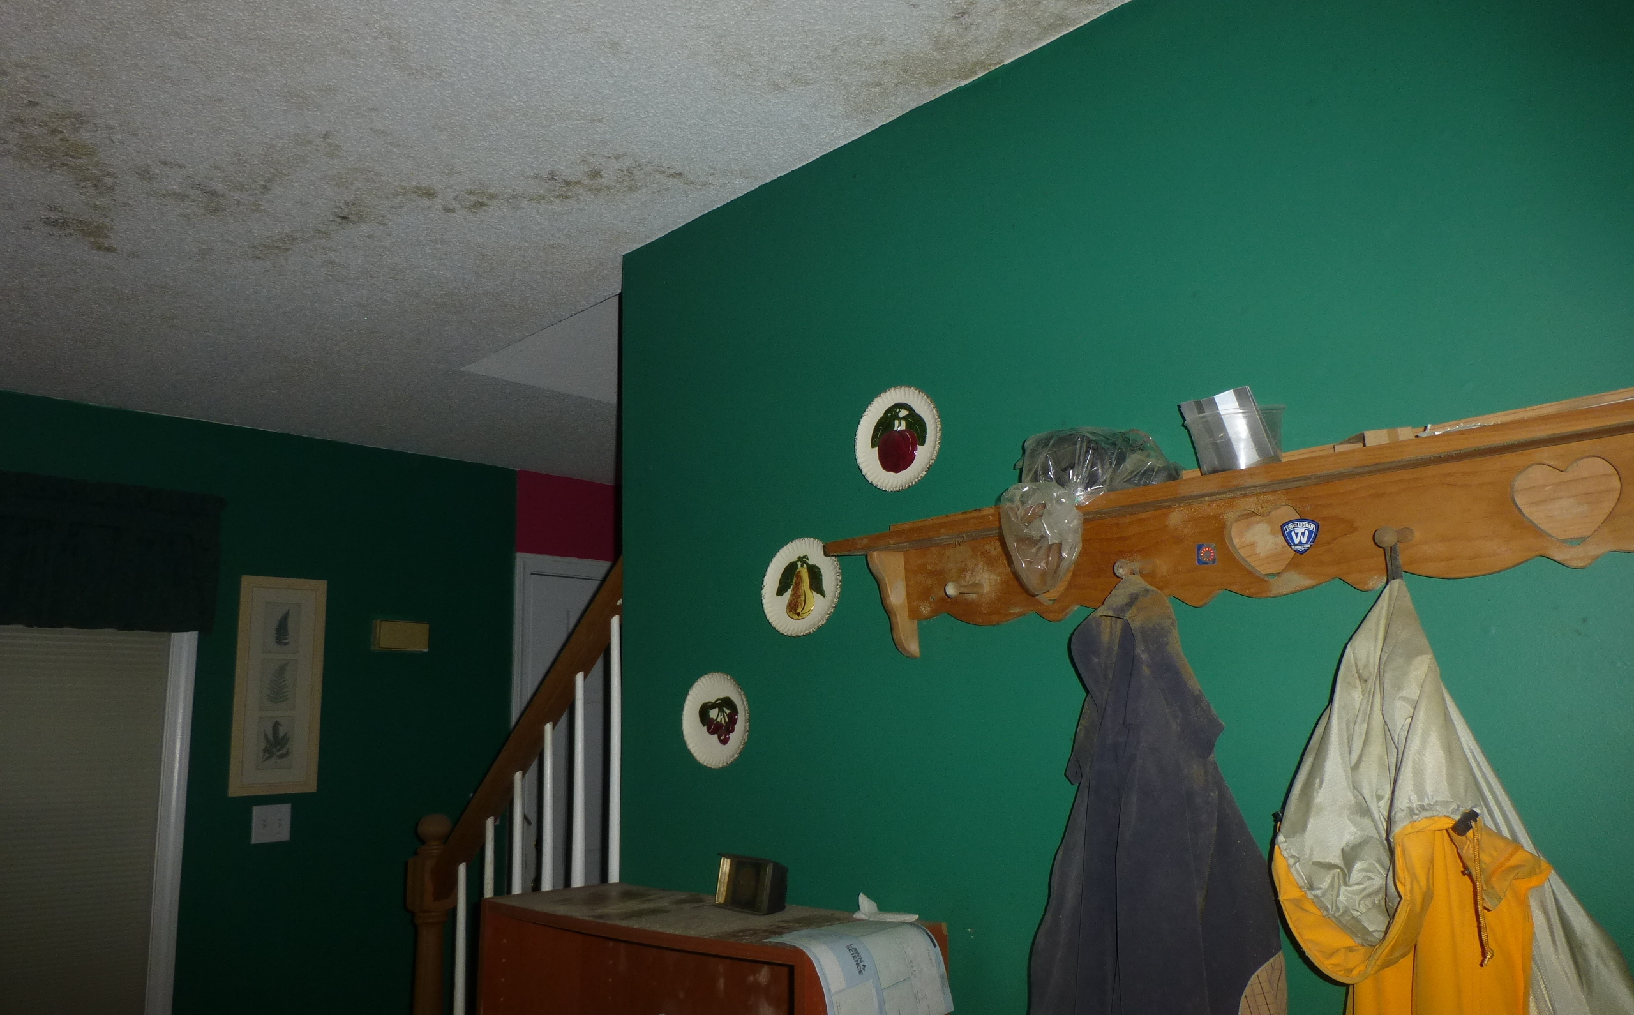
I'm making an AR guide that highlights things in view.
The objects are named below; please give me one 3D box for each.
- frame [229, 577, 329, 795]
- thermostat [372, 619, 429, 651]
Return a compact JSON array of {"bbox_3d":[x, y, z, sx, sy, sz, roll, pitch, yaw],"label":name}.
[{"bbox_3d":[-1.746,0.576,3.678,0.020,0.695,0.272,-12,-15,43],"label":"frame"},{"bbox_3d":[-1.447,0.448,3.943,0.053,0.102,0.178,-12,-15,43],"label":"thermostat"}]

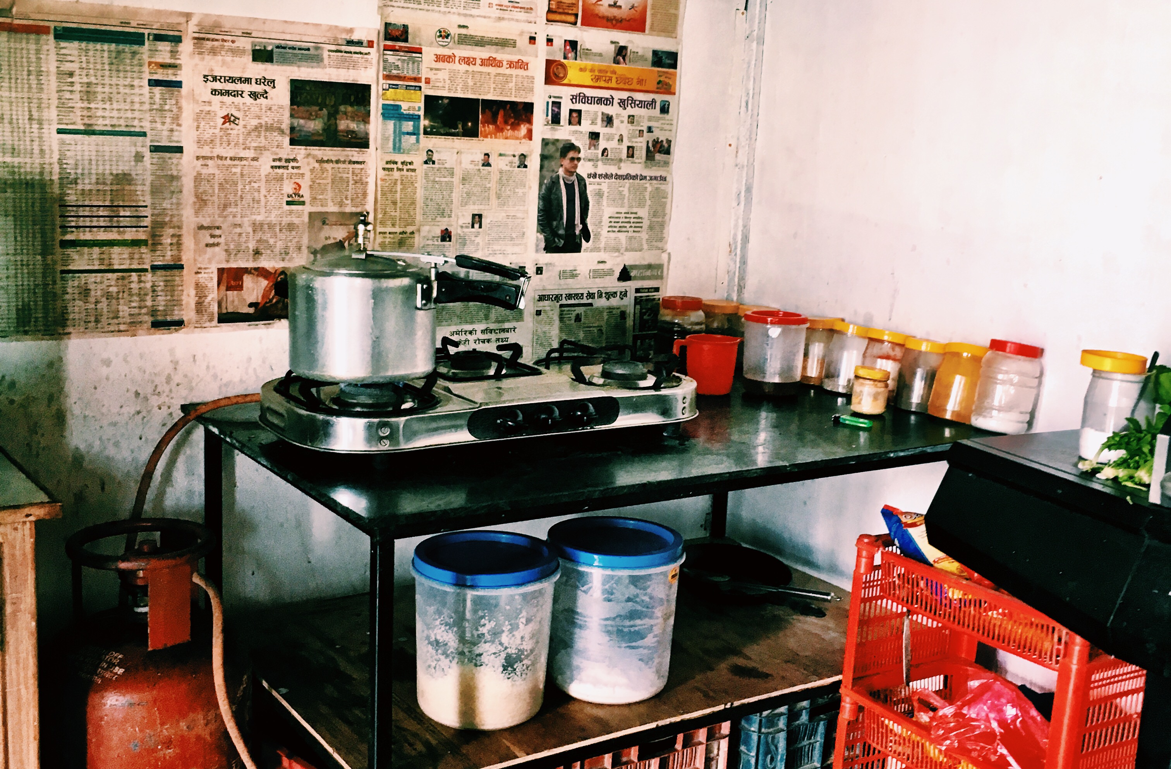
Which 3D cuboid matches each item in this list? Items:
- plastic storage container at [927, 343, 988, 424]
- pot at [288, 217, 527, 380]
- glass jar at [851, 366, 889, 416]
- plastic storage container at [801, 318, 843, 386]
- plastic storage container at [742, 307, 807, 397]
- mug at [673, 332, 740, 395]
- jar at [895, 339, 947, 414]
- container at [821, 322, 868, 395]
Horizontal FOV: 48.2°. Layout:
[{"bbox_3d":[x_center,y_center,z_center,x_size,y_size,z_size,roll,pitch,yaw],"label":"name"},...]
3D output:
[{"bbox_3d":[0.702,-0.002,2.459,0.101,0.133,0.101,3,12,-1],"label":"plastic storage container"},{"bbox_3d":[-0.270,-0.134,1.977,0.386,0.238,0.223,6,12,13],"label":"pot"},{"bbox_3d":[0.540,0.012,2.481,0.064,0.080,0.064,3,12,-1],"label":"glass jar"},{"bbox_3d":[0.493,-0.069,2.740,0.092,0.128,0.092,3,12,-1],"label":"plastic storage container"},{"bbox_3d":[0.378,-0.061,2.604,0.119,0.155,0.119,3,12,-1],"label":"plastic storage container"},{"bbox_3d":[0.239,-0.038,2.580,0.141,0.106,0.101,1,12,-9],"label":"mug"},{"bbox_3d":[0.651,-0.017,2.531,0.090,0.128,0.090,3,12,-1],"label":"jar"},{"bbox_3d":[0.533,-0.053,2.666,0.091,0.132,0.091,3,12,-1],"label":"container"}]

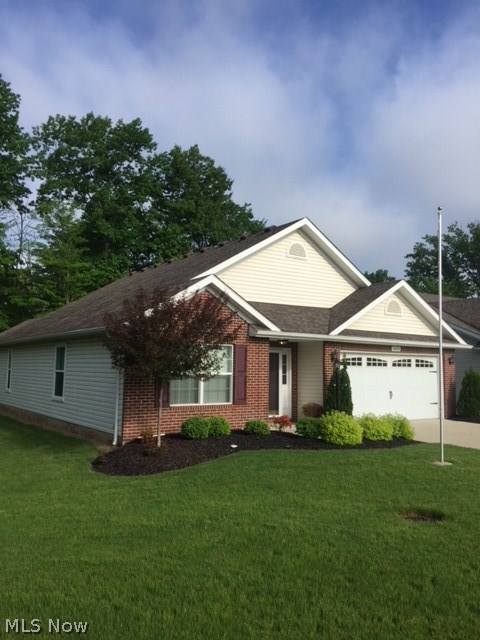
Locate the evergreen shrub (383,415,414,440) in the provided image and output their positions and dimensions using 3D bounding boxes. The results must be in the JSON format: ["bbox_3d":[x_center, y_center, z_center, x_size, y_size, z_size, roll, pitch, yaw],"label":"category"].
[{"bbox_3d":[3.931,2.661,13.315,0.853,0.620,0.840,1,-5,0],"label":"evergreen shrub"}]

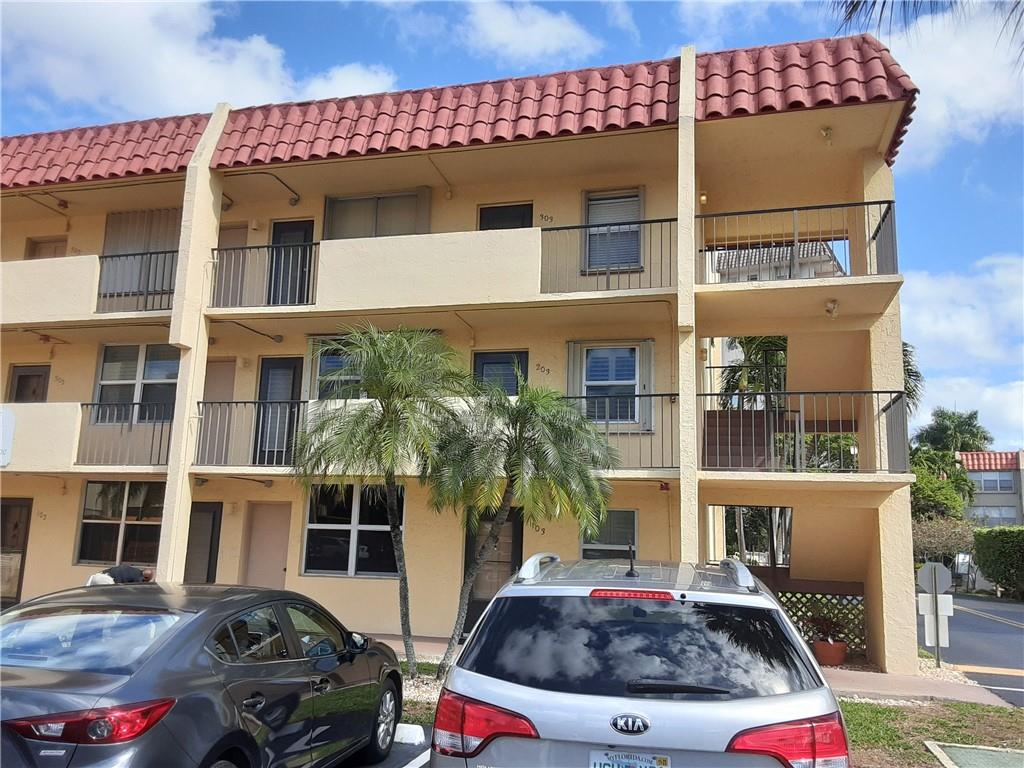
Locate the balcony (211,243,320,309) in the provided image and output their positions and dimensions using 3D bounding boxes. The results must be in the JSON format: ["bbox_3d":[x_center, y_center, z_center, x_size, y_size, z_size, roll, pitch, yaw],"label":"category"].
[{"bbox_3d":[-4.077,-1.763,12.999,1.983,1.026,0.060,-1,-10,15],"label":"balcony"}]

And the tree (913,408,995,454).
[{"bbox_3d":[36.446,8.051,65.264,6.300,12.453,6.200,-1,-10,15],"label":"tree"}]

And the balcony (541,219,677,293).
[{"bbox_3d":[1.518,-1.764,11.988,2.026,1.059,1.100,-1,-10,15],"label":"balcony"}]

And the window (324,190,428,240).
[{"bbox_3d":[-2.486,-2.663,14.322,2.000,1.562,0.140,-1,-10,15],"label":"window"}]

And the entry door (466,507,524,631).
[{"bbox_3d":[-0.294,3.030,12.714,0.934,2.076,0.100,-1,-10,15],"label":"entry door"}]

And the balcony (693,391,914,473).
[{"bbox_3d":[3.942,0.758,11.122,2.591,1.032,1.555,-1,-10,15],"label":"balcony"}]

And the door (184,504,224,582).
[{"bbox_3d":[-5.565,3.147,14.160,0.854,2.094,0.120,-1,-10,15],"label":"door"}]

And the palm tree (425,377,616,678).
[{"bbox_3d":[0.083,1.772,9.841,2.320,3.691,2.320,-1,-10,15],"label":"palm tree"}]

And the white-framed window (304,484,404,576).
[{"bbox_3d":[-2.678,2.477,13.452,1.766,1.519,0.100,-1,-10,15],"label":"white-framed window"}]

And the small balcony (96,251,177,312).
[{"bbox_3d":[-6.104,-1.619,14.057,2.071,1.059,1.100,-1,-10,15],"label":"small balcony"}]

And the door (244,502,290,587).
[{"bbox_3d":[-4.248,3.115,13.804,0.846,2.106,0.120,-1,-10,15],"label":"door"}]

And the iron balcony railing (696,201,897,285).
[{"bbox_3d":[4.107,-1.786,11.820,2.644,1.091,1.552,-1,-10,15],"label":"iron balcony railing"}]

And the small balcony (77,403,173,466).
[{"bbox_3d":[-6.402,0.842,13.382,2.160,1.063,0.067,-1,-10,15],"label":"small balcony"}]

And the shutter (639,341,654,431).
[{"bbox_3d":[2.109,0.029,12.544,0.253,1.446,0.124,-1,-10,15],"label":"shutter"}]

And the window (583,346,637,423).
[{"bbox_3d":[1.581,0.000,12.729,0.877,1.241,0.120,-1,-10,15],"label":"window"}]

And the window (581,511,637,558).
[{"bbox_3d":[1.509,2.571,12.314,0.878,1.192,0.100,-1,-10,15],"label":"window"}]

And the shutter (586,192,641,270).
[{"bbox_3d":[1.663,-2.524,13.156,0.913,1.381,0.140,-1,-10,15],"label":"shutter"}]

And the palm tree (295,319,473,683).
[{"bbox_3d":[-1.719,1.439,10.306,2.200,4.389,2.200,-1,-10,15],"label":"palm tree"}]

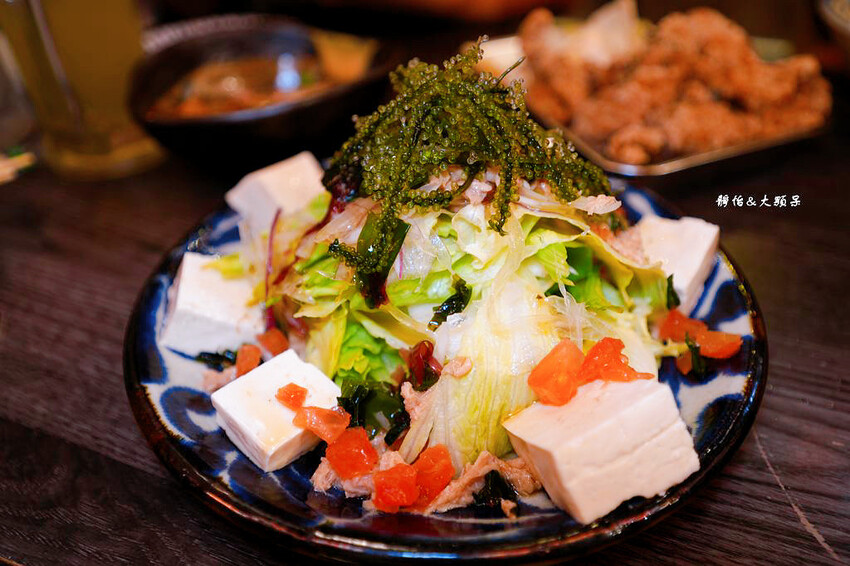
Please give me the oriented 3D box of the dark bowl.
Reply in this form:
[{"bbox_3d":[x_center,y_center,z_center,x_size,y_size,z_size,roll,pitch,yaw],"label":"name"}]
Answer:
[{"bbox_3d":[-0.094,-0.104,0.407,0.156,0.063,0.156,-1,37,1],"label":"dark bowl"}]

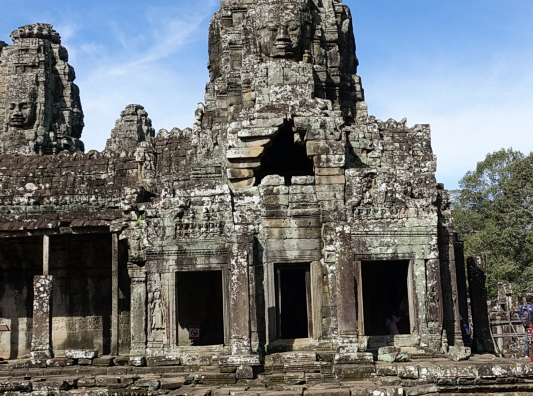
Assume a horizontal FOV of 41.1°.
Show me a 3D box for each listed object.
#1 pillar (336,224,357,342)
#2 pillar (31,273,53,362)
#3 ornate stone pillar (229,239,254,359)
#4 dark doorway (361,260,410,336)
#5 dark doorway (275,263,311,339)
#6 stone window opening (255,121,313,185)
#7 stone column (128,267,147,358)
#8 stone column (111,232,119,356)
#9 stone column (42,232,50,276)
[{"bbox_3d":[2.152,2.255,19.149,0.477,2.993,0.450,-2,-10,2],"label":"pillar"},{"bbox_3d":[-6.492,3.474,20.715,0.541,2.387,0.480,-2,-10,2],"label":"pillar"},{"bbox_3d":[-0.678,2.647,19.209,0.468,3.125,0.450,-2,-10,2],"label":"ornate stone pillar"},{"bbox_3d":[3.379,2.836,20.133,1.340,2.102,0.500,-2,-10,2],"label":"dark doorway"},{"bbox_3d":[0.790,2.927,20.236,1.058,2.129,0.500,-2,-10,2],"label":"dark doorway"},{"bbox_3d":[0.479,-1.188,19.643,1.563,1.797,0.600,-2,-11,1],"label":"stone window opening"},{"bbox_3d":[-3.630,3.225,20.359,0.486,2.605,0.450,-2,-10,2],"label":"stone column"},{"bbox_3d":[-4.392,2.773,20.703,0.205,3.538,0.200,-2,-10,2],"label":"stone column"},{"bbox_3d":[-6.494,1.674,21.087,0.180,1.289,0.180,-2,-10,2],"label":"stone column"}]

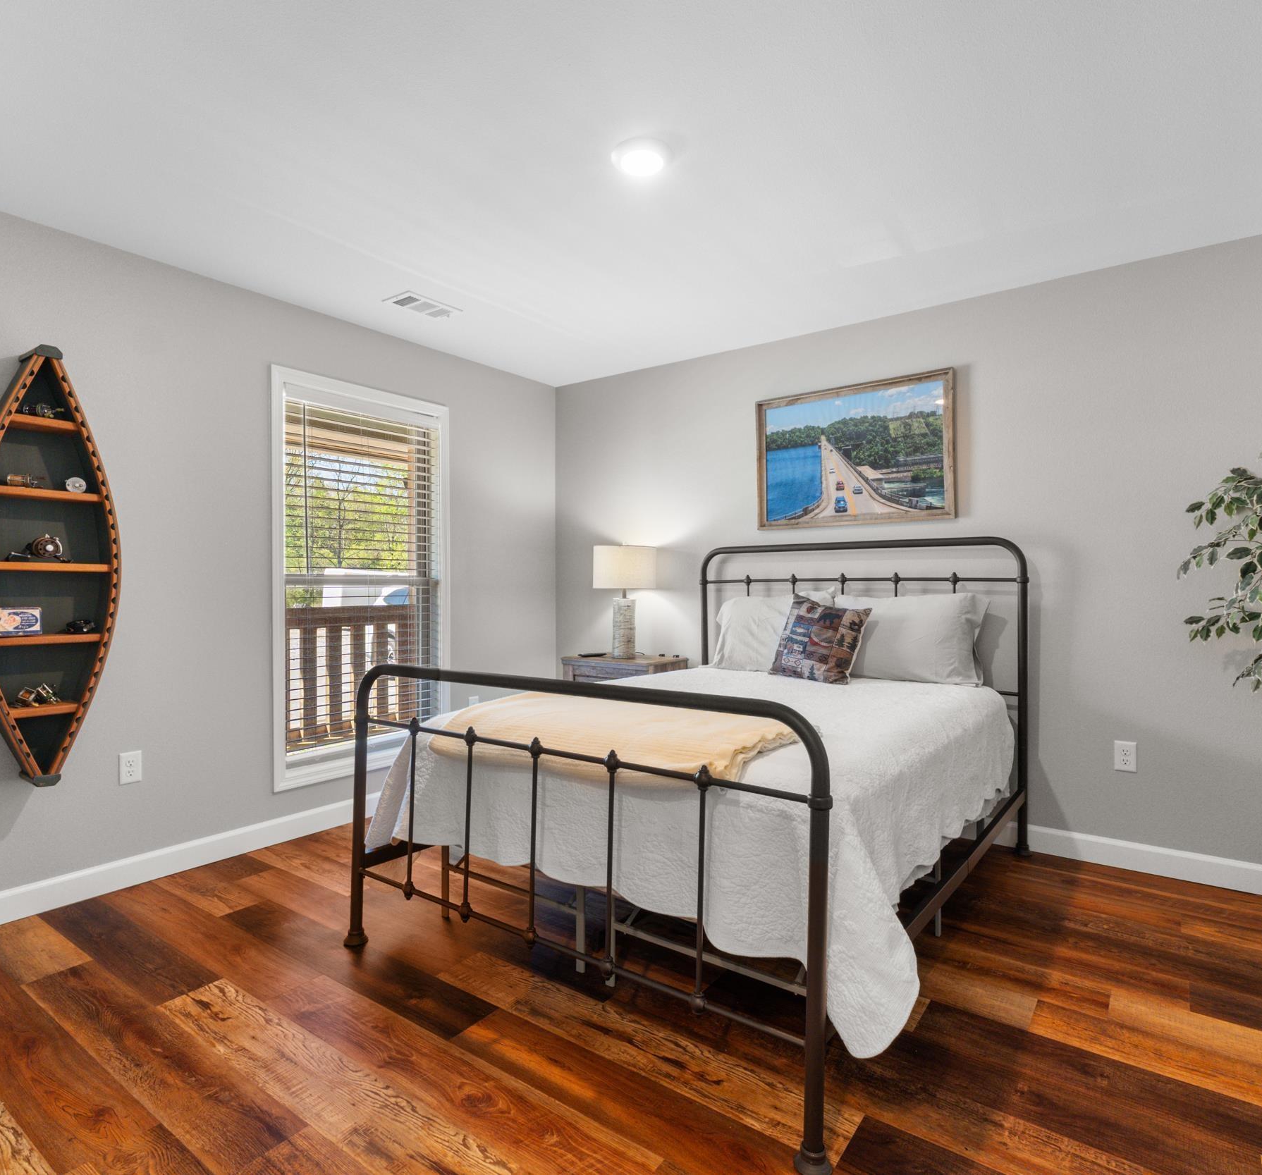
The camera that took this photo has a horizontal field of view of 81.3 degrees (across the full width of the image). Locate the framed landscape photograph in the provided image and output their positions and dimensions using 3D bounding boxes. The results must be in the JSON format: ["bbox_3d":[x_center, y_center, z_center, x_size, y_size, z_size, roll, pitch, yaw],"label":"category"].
[{"bbox_3d":[1.067,-0.649,3.615,0.980,0.675,0.035,0,0,36],"label":"framed landscape photograph"}]

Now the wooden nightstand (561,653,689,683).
[{"bbox_3d":[-0.034,0.768,4.170,0.580,0.730,0.410,0,0,36],"label":"wooden nightstand"}]

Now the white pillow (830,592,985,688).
[{"bbox_3d":[1.213,0.220,3.231,0.670,0.420,0.180,0,-18,36],"label":"white pillow"}]

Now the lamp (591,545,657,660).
[{"bbox_3d":[-0.035,0.085,4.200,0.360,0.650,0.360,0,0,0],"label":"lamp"}]

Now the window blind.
[{"bbox_3d":[-1.330,-0.061,3.688,0.055,1.690,0.860,0,0,36],"label":"window blind"}]

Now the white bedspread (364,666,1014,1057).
[{"bbox_3d":[0.401,0.672,2.726,1.730,0.570,2.070,0,0,36],"label":"white bedspread"}]

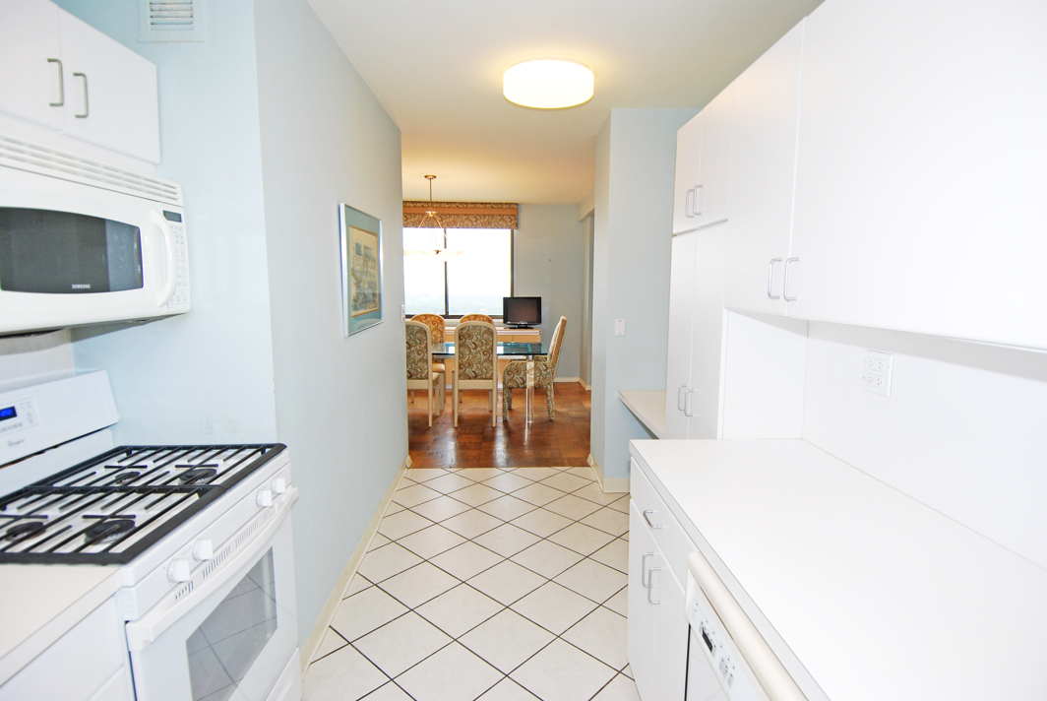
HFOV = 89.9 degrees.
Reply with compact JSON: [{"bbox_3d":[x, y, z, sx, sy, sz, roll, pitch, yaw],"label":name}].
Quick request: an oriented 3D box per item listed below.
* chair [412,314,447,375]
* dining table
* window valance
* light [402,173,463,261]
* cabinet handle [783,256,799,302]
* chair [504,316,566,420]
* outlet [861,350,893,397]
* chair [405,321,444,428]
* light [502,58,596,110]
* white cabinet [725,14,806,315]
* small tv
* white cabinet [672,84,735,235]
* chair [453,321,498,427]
[{"bbox_3d":[-1.144,0.130,6.162,0.453,1.074,0.561,-1,7,-2],"label":"chair"},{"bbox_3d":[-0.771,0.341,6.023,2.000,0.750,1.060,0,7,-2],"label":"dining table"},{"bbox_3d":[-1.052,-1.870,7.291,1.970,0.369,0.138,-1,7,-2],"label":"window valance"},{"bbox_3d":[-1.004,-1.442,5.737,0.680,0.880,0.680,0,7,-2],"label":"light"},{"bbox_3d":[0.714,-0.186,1.392,0.034,0.114,0.011,0,7,-2],"label":"cabinet handle"},{"bbox_3d":[0.117,0.177,5.758,0.660,1.069,0.591,-1,7,-2],"label":"chair"},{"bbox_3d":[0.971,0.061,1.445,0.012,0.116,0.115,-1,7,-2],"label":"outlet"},{"bbox_3d":[-1.135,0.215,5.493,0.453,1.074,0.561,-1,7,-2],"label":"chair"},{"bbox_3d":[0.141,-1.480,2.926,0.505,0.110,0.505,0,7,-2],"label":"light"},{"bbox_3d":[0.825,-0.475,1.528,0.292,0.735,0.393,-1,7,-2],"label":"white cabinet"},{"bbox_3d":[-0.013,-0.531,7.395,0.535,0.445,0.180,0,7,-2],"label":"small tv"},{"bbox_3d":[0.855,-0.727,2.110,0.310,0.465,0.600,0,7,-2],"label":"white cabinet"},{"bbox_3d":[-0.489,0.213,5.477,0.453,1.074,0.561,-1,7,-2],"label":"chair"}]

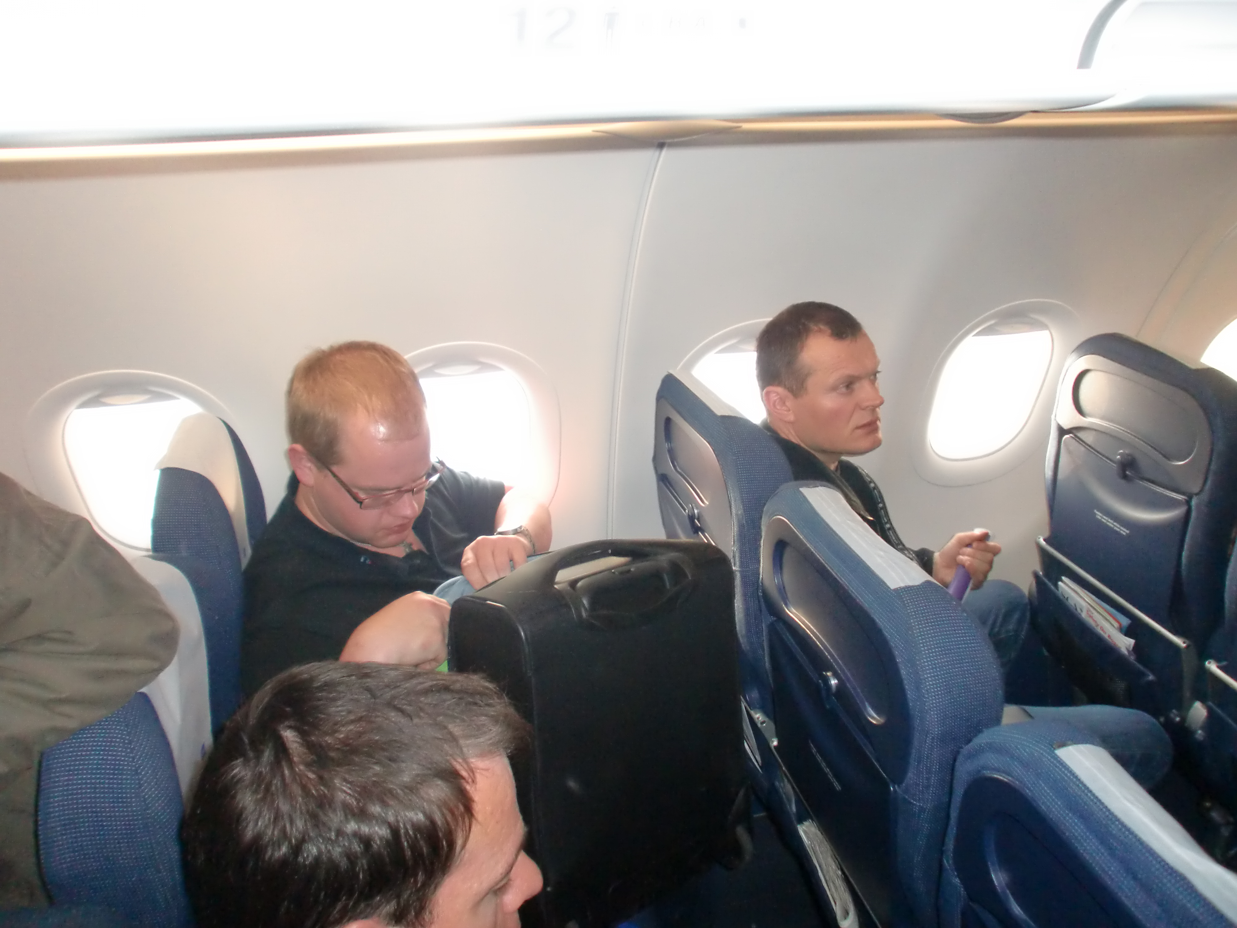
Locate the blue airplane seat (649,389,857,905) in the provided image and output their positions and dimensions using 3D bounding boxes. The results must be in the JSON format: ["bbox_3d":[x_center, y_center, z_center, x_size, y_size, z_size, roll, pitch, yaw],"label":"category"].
[{"bbox_3d":[0.414,0.398,1.723,0.660,1.170,0.490,-6,24,-11],"label":"blue airplane seat"}]

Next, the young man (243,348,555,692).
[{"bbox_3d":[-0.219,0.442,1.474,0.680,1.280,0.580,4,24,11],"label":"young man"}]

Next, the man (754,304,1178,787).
[{"bbox_3d":[0.570,0.338,1.680,0.760,1.260,0.570,-5,24,-9],"label":"man"}]

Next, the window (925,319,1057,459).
[{"bbox_3d":[0.763,-0.143,1.900,0.250,0.355,0.050,-6,38,-11],"label":"window"}]

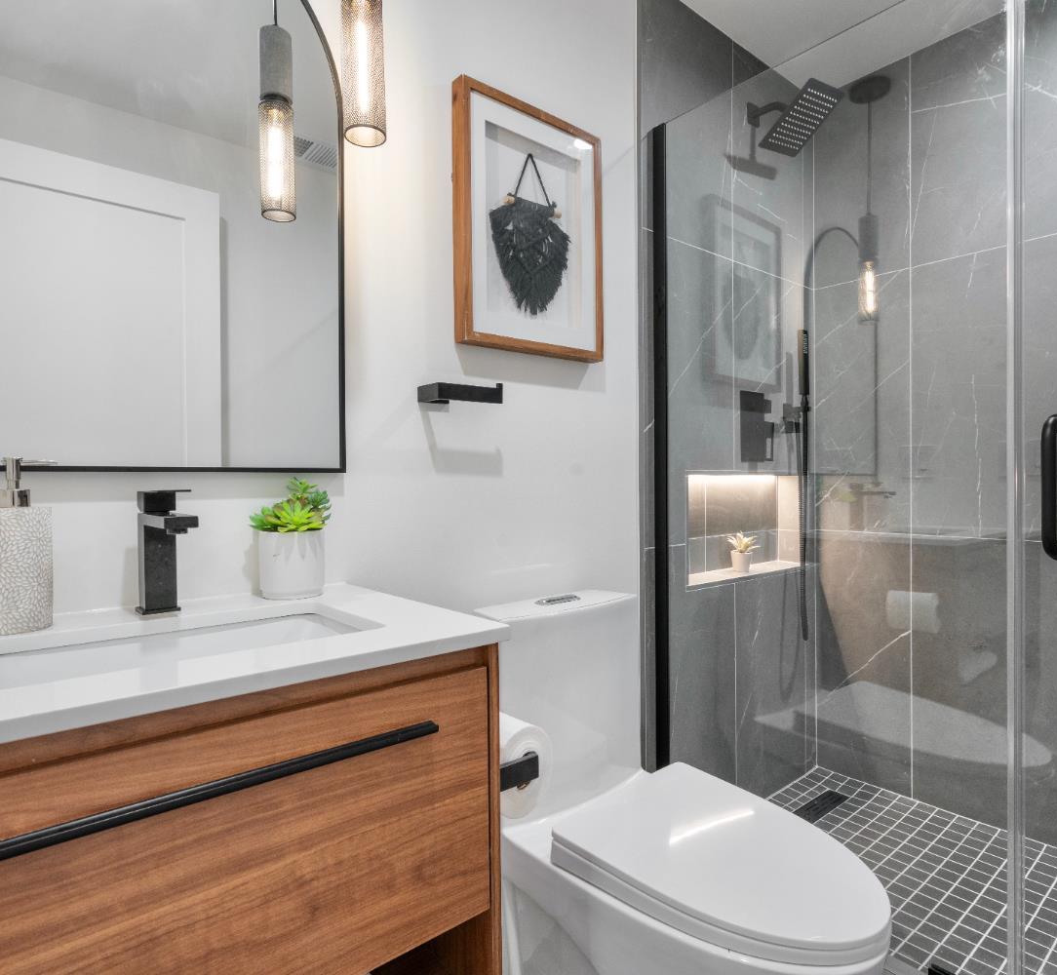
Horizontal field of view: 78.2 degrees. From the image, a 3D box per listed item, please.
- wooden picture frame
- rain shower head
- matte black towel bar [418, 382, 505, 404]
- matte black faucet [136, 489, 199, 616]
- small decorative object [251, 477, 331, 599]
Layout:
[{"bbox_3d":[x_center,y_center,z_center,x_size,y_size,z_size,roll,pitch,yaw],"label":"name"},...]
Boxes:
[{"bbox_3d":[0.013,-0.543,1.389,0.380,0.512,0.037,-1,1,-40],"label":"wooden picture frame"},{"bbox_3d":[0.777,-1.069,1.901,0.205,0.168,0.221,-1,1,-40],"label":"rain shower head"},{"bbox_3d":[-0.129,-0.180,1.249,0.145,0.038,0.073,-1,1,-40],"label":"matte black towel bar"},{"bbox_3d":[-0.482,0.087,0.866,0.049,0.168,0.148,-1,1,-40],"label":"matte black faucet"},{"bbox_3d":[-0.371,0.076,1.021,0.111,0.185,0.106,-1,1,-40],"label":"small decorative object"}]

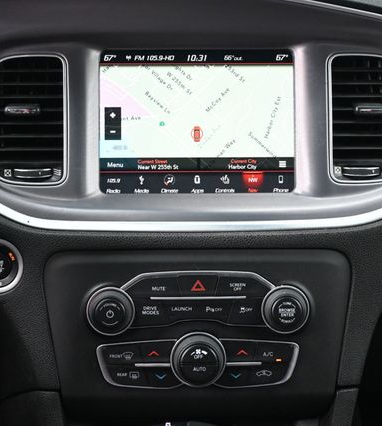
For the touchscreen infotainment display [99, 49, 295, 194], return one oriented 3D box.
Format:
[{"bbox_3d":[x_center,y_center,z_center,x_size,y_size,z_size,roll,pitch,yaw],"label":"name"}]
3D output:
[{"bbox_3d":[0.006,-0.081,0.957,0.172,0.128,0.018,0,-5,0],"label":"touchscreen infotainment display"}]

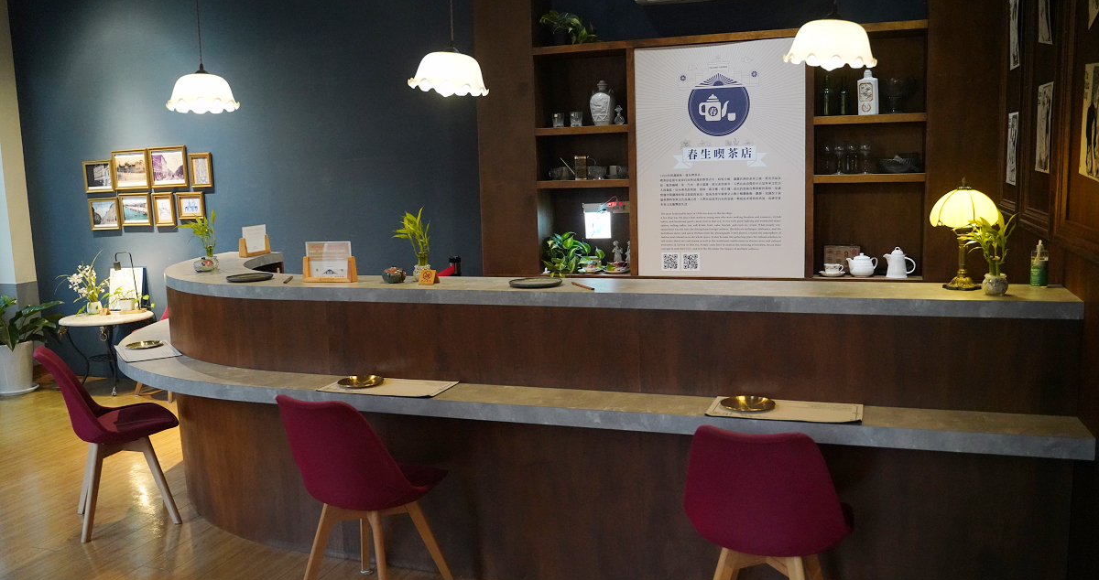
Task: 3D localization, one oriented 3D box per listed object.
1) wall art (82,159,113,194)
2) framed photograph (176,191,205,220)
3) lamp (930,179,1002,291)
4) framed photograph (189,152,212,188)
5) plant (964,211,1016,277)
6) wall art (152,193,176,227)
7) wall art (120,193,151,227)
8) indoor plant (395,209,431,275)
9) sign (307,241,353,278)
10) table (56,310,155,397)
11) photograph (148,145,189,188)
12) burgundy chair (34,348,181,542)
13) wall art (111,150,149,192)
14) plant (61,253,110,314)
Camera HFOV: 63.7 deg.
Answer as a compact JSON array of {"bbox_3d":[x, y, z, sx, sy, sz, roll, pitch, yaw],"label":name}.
[{"bbox_3d":[-3.318,-0.837,6.551,0.288,0.238,0.025,1,9,20],"label":"wall art"},{"bbox_3d":[-2.648,-0.625,6.564,0.252,0.196,0.025,1,8,21],"label":"framed photograph"},{"bbox_3d":[1.335,-0.181,2.850,0.204,0.353,0.204,2,8,25],"label":"lamp"},{"bbox_3d":[-2.436,-0.841,6.224,0.190,0.238,0.025,1,9,20],"label":"framed photograph"},{"bbox_3d":[1.358,-0.135,2.728,0.146,0.206,0.150,2,8,27],"label":"plant"},{"bbox_3d":[-2.762,-0.581,6.385,0.190,0.240,0.025,1,9,20],"label":"wall art"},{"bbox_3d":[-3.012,-0.586,6.476,0.288,0.238,0.025,1,9,20],"label":"wall art"},{"bbox_3d":[-0.533,-0.184,3.504,0.145,0.285,0.130,1,9,20],"label":"indoor plant"},{"bbox_3d":[-0.878,-0.116,3.540,0.208,0.160,0.050,1,9,17],"label":"sign"},{"bbox_3d":[-3.315,0.466,6.708,0.645,0.560,0.645,-5,8,-26],"label":"table"},{"bbox_3d":[-2.703,-0.876,6.317,0.337,0.288,0.025,1,9,20],"label":"photograph"},{"bbox_3d":[-1.965,0.640,3.989,0.545,0.830,0.480,-5,8,-27],"label":"burgundy chair"},{"bbox_3d":[-3.167,-0.916,6.726,0.350,0.282,0.030,1,8,21],"label":"wall art"},{"bbox_3d":[-3.556,-0.055,6.770,0.340,0.471,0.300,-5,8,-27],"label":"plant"}]

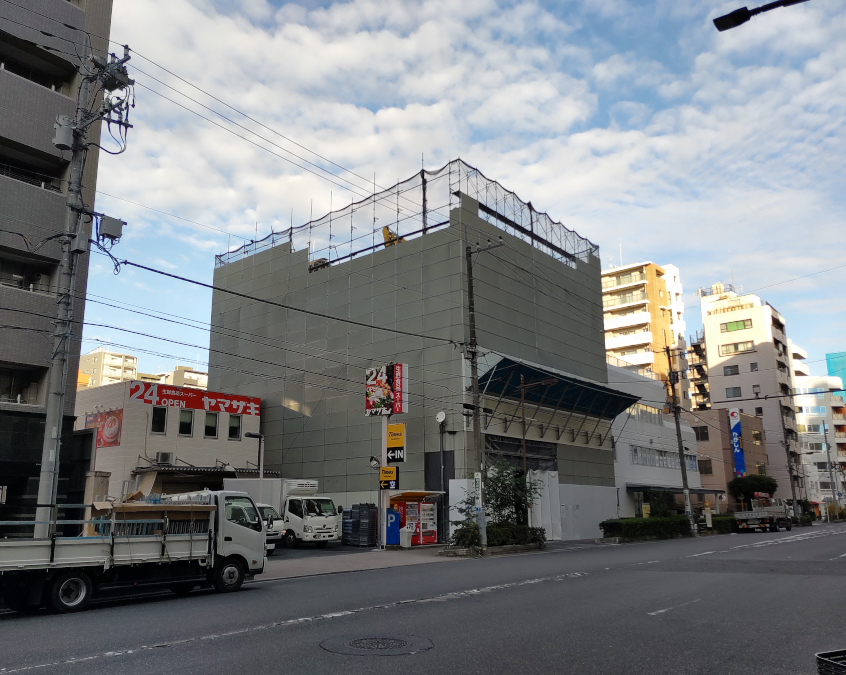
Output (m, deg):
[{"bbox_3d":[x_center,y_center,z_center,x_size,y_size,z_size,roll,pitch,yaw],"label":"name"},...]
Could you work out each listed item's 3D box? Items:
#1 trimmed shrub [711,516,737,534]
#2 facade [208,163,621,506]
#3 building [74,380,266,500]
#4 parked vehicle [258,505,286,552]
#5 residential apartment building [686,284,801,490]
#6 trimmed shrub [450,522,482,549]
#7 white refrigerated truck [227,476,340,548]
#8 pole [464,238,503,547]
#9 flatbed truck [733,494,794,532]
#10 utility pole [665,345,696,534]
[{"bbox_3d":[19.836,12.532,45.368,1.200,1.100,5.100,-12,-18,39],"label":"trimmed shrub"},{"bbox_3d":[-0.666,3.143,44.723,23.700,19.050,15.880,-12,-18,39],"label":"facade"},{"bbox_3d":[-16.237,7.611,39.811,11.800,8.100,8.100,-12,-18,39],"label":"building"},{"bbox_3d":[-7.173,7.290,25.847,4.200,1.840,1.670,-12,-18,39],"label":"parked vehicle"},{"bbox_3d":[42.510,8.721,89.378,10.500,29.800,7.400,-12,-18,39],"label":"residential apartment building"},{"bbox_3d":[1.617,7.586,26.037,1.100,0.950,1.300,-12,-18,39],"label":"trimmed shrub"},{"bbox_3d":[-6.821,8.277,32.193,6.450,3.050,2.150,-12,-19,40],"label":"white refrigerated truck"},{"bbox_3d":[2.363,2.029,26.302,1.500,12.250,0.600,-12,-18,39],"label":"pole"},{"bbox_3d":[23.177,11.846,45.870,2.100,2.650,5.900,-12,-18,39],"label":"flatbed truck"},{"bbox_3d":[15.870,6.165,41.438,0.900,11.550,0.600,-12,-18,39],"label":"utility pole"}]

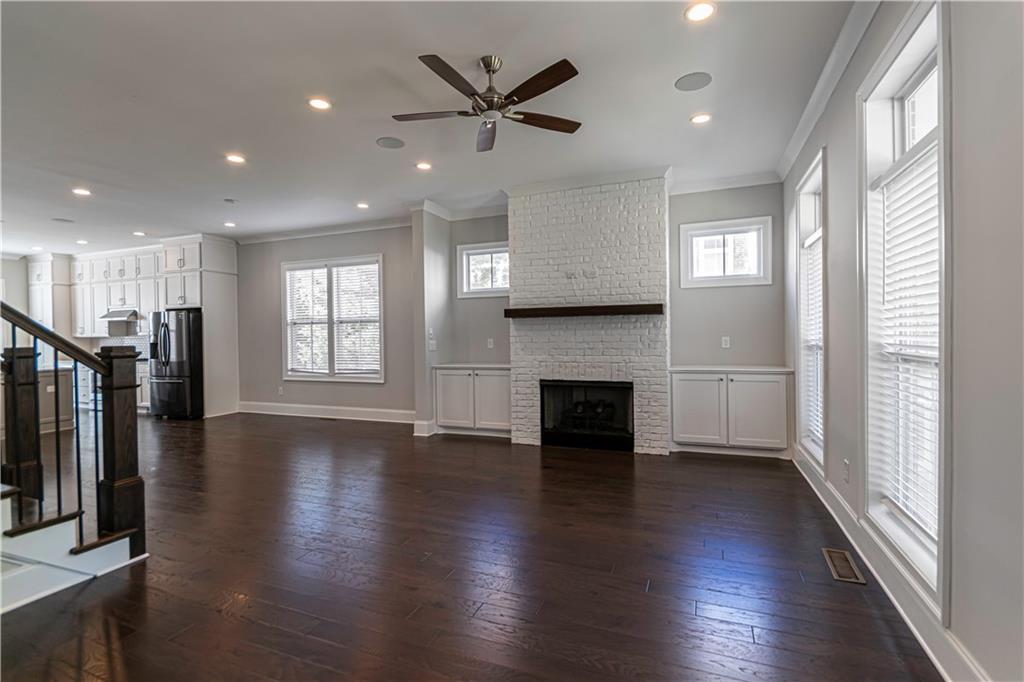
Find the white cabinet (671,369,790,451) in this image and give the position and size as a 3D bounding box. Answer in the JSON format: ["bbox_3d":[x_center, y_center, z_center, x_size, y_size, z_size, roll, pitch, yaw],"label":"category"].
[{"bbox_3d":[2.354,0.754,4.974,1.182,0.909,0.505,0,0,21],"label":"white cabinet"}]

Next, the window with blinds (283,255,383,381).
[{"bbox_3d":[-2.885,-0.331,7.350,2.091,1.984,0.103,-1,1,22],"label":"window with blinds"}]

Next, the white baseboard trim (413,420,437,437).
[{"bbox_3d":[-1.144,1.141,5.998,0.223,0.192,0.186,-1,1,22],"label":"white baseboard trim"}]

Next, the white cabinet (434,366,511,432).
[{"bbox_3d":[-0.410,0.773,6.055,1.176,0.909,0.505,0,0,21],"label":"white cabinet"}]

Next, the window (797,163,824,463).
[{"bbox_3d":[2.587,-0.206,3.843,0.124,2.329,0.911,-1,1,22],"label":"window"}]

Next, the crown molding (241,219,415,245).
[{"bbox_3d":[-2.969,-1.739,7.255,3.981,0.108,0.082,0,0,21],"label":"crown molding"}]

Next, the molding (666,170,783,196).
[{"bbox_3d":[2.391,-1.769,5.148,1.149,0.093,0.103,-1,1,22],"label":"molding"}]

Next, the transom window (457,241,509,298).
[{"bbox_3d":[-0.320,-0.976,6.305,0.946,0.747,0.103,0,0,21],"label":"transom window"}]

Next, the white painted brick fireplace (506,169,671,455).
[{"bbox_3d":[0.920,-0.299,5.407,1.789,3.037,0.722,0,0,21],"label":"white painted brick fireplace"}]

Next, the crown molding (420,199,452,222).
[{"bbox_3d":[-0.985,-1.741,6.126,0.093,0.088,0.735,-1,1,22],"label":"crown molding"}]

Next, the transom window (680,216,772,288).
[{"bbox_3d":[2.445,-0.996,5.224,0.946,0.747,0.103,0,0,21],"label":"transom window"}]

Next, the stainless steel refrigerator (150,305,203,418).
[{"bbox_3d":[-5.537,0.380,7.891,0.988,1.780,0.849,-1,1,22],"label":"stainless steel refrigerator"}]

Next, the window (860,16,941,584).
[{"bbox_3d":[1.894,-0.175,2.170,0.124,2.303,0.911,-1,1,22],"label":"window"}]

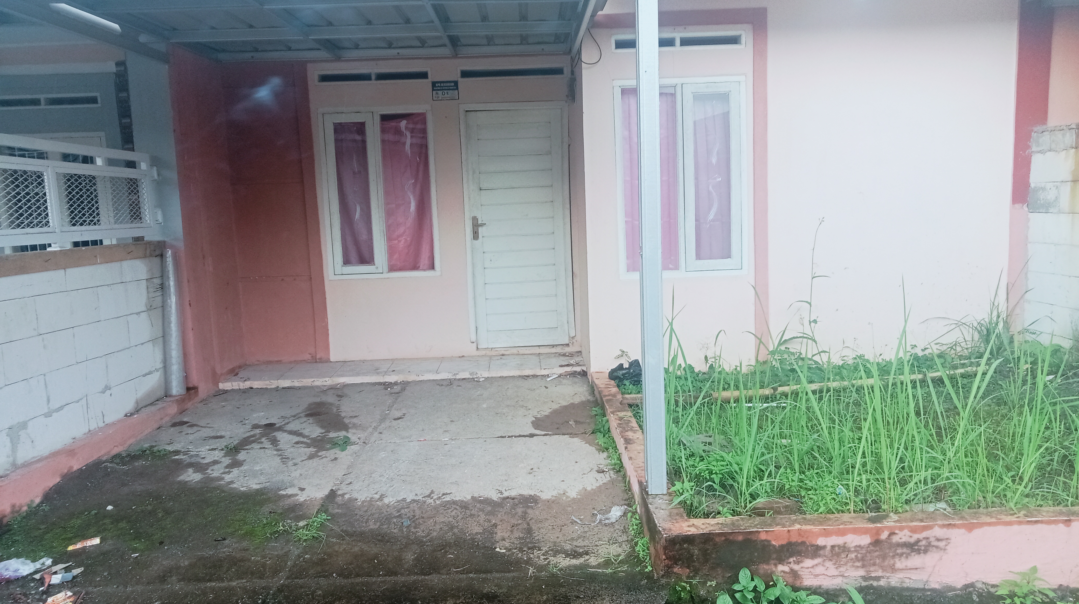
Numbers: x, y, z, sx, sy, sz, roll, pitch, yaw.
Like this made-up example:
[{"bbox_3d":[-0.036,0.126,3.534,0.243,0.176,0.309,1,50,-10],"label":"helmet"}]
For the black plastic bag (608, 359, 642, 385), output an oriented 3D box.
[{"bbox_3d":[0.605,0.488,6.055,0.260,0.190,0.220,-2,6,0],"label":"black plastic bag"}]

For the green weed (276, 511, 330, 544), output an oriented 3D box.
[{"bbox_3d":[-0.991,0.948,3.657,0.195,0.070,0.160,-2,6,-1],"label":"green weed"}]

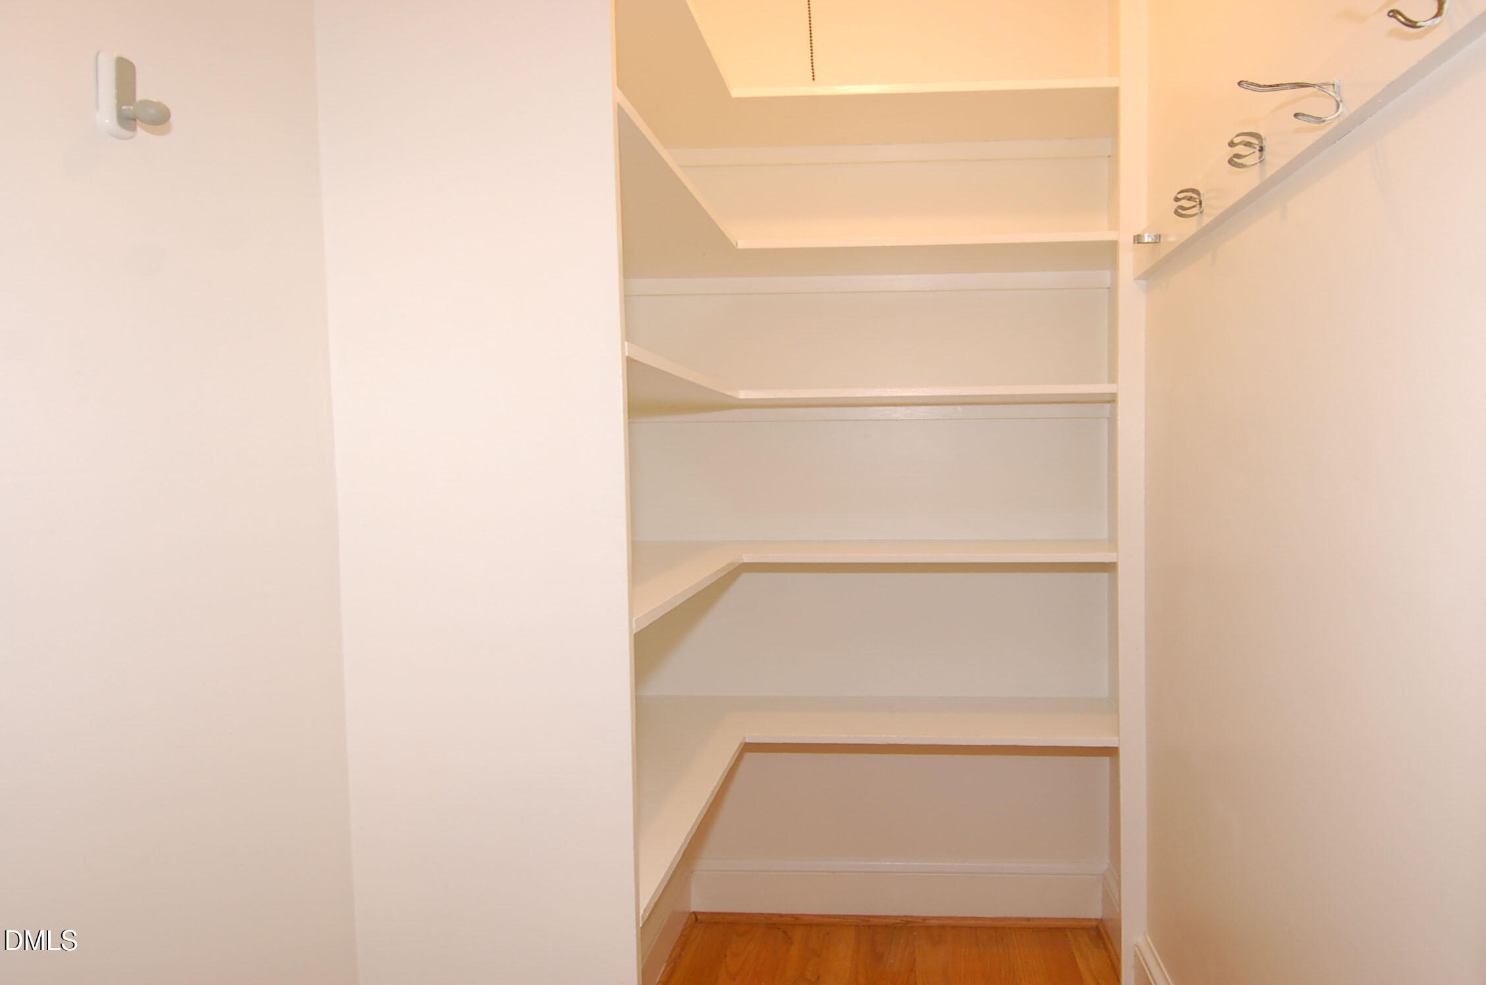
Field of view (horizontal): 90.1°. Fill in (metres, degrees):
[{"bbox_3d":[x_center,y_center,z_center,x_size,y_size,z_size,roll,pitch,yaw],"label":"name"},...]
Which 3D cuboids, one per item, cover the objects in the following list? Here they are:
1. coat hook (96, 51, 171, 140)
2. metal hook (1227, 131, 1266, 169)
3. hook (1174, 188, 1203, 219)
[{"bbox_3d":[-0.546,-0.362,0.672,0.054,0.063,0.030,-1,2,5],"label":"coat hook"},{"bbox_3d":[0.703,-0.479,1.036,0.043,0.048,0.015,-1,2,10],"label":"metal hook"},{"bbox_3d":[0.747,-0.485,1.247,0.043,0.048,0.015,-1,2,10],"label":"hook"}]

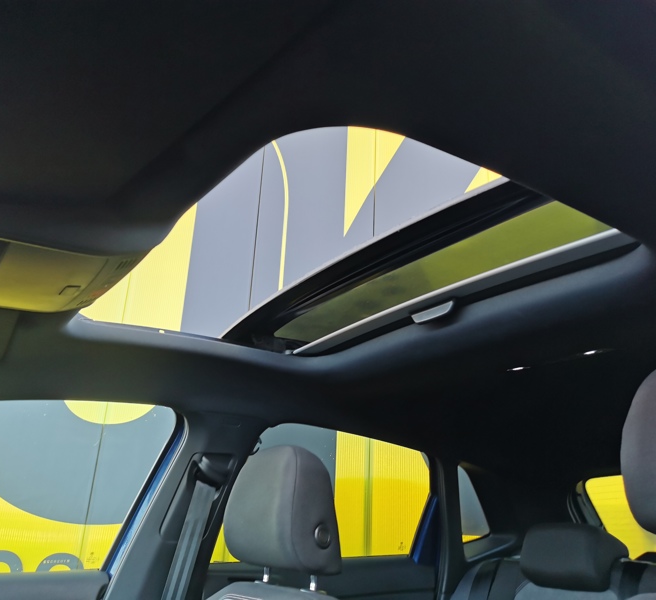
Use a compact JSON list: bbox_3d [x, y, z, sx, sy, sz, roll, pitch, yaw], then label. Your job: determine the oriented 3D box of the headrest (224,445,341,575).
[{"bbox_3d":[-0.078,0.341,1.024,0.125,0.190,0.250,17,-25,-32],"label":"headrest"}]

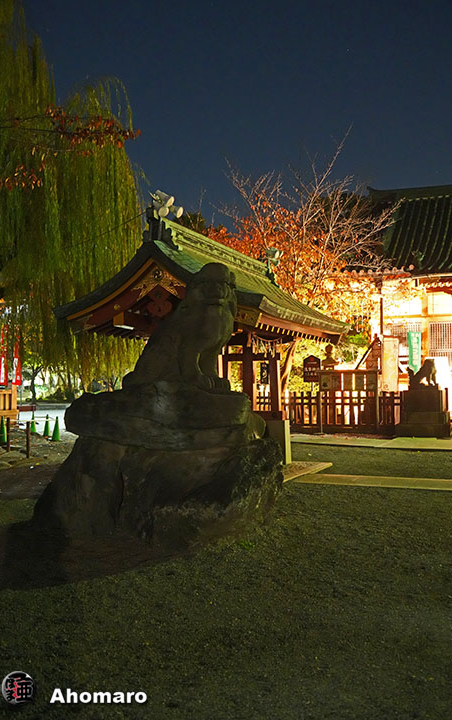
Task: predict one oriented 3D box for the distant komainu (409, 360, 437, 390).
[{"bbox_3d":[5.939,0.409,20.600,0.840,0.920,0.420,-1,-3,24],"label":"distant komainu"}]

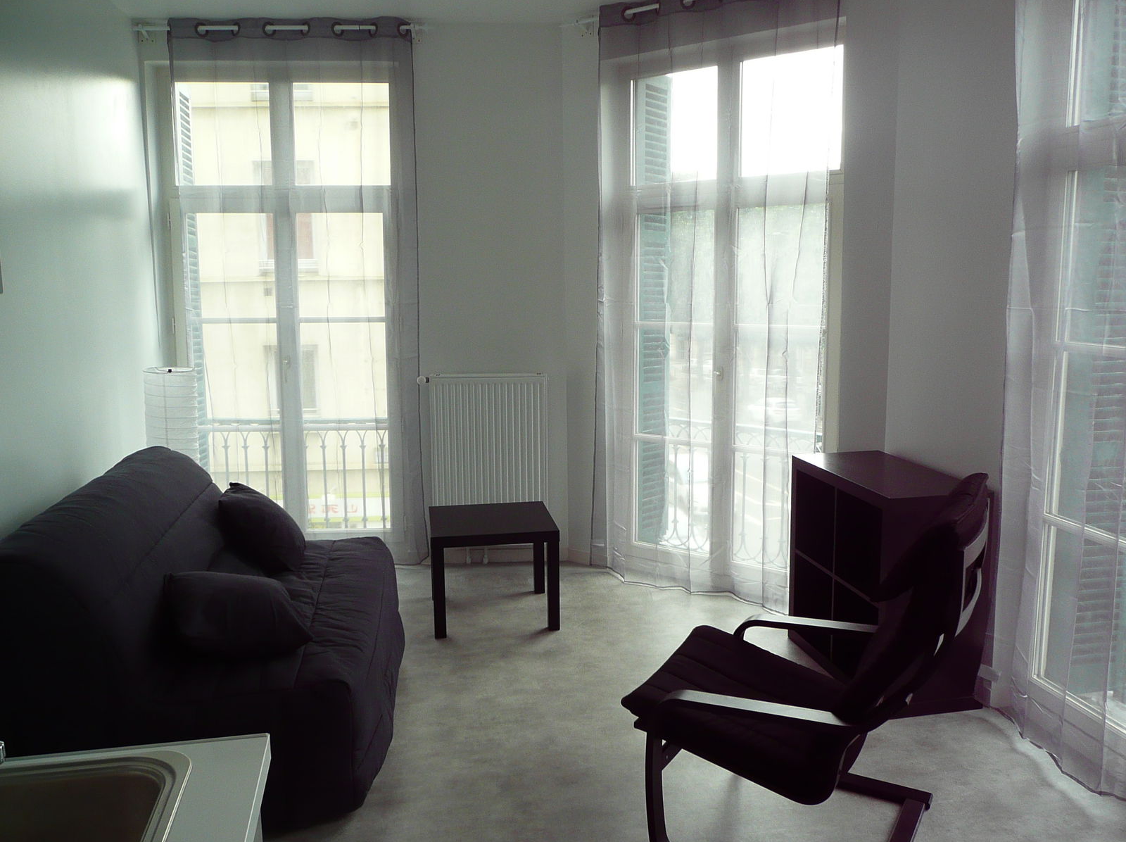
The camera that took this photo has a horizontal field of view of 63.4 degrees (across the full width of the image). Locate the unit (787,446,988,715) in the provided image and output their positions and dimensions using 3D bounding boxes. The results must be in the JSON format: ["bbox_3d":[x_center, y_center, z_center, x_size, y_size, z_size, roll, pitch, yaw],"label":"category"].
[{"bbox_3d":[1.214,0.584,3.468,0.390,0.790,0.790,-1,7,-9],"label":"unit"}]

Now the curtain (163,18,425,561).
[{"bbox_3d":[-1.333,-0.598,4.632,1.210,2.790,0.100,-1,7,-6],"label":"curtain"}]

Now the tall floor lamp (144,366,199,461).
[{"bbox_3d":[-1.754,0.335,4.126,0.220,1.130,0.220,-1,7,-6],"label":"tall floor lamp"}]

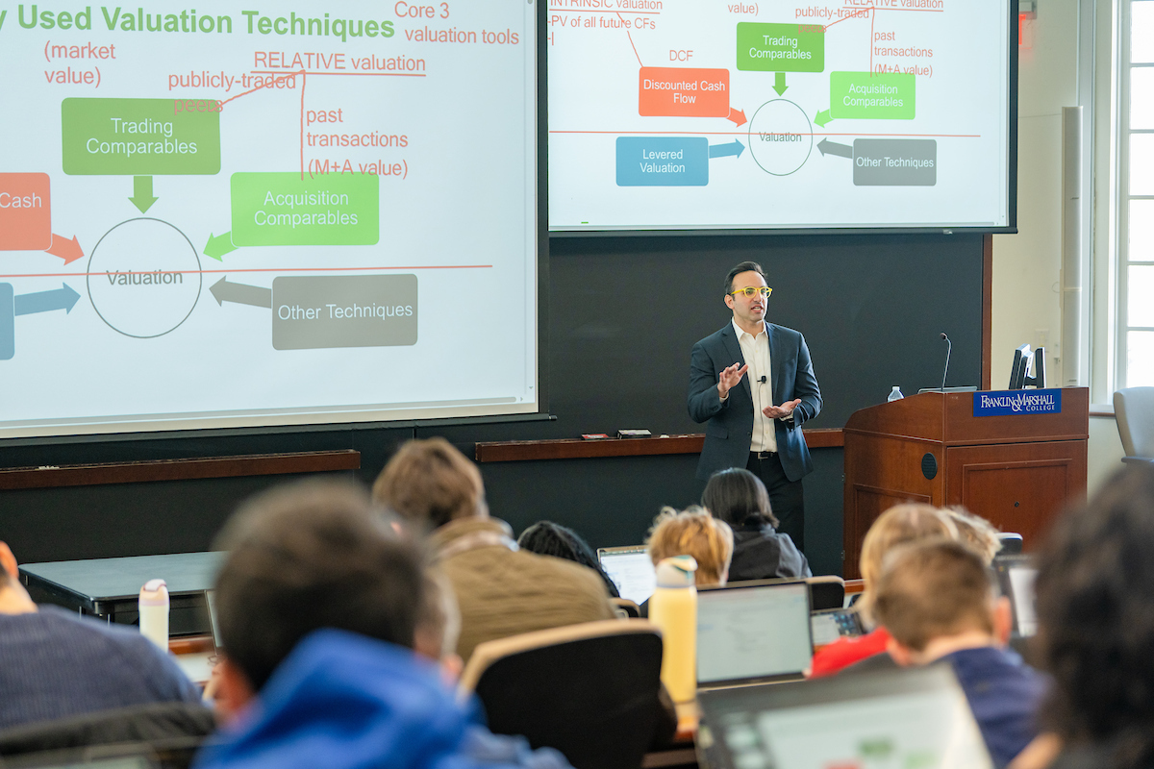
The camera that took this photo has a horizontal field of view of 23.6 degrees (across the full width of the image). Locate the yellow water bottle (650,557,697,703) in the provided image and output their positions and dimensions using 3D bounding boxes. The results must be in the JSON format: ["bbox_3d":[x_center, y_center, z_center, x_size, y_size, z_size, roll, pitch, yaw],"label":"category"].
[{"bbox_3d":[0.192,0.484,5.490,0.096,0.291,0.096,0,4,0],"label":"yellow water bottle"}]

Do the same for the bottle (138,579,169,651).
[{"bbox_3d":[-1.120,0.649,7.309,0.077,0.264,0.077,-1,4,-20],"label":"bottle"}]

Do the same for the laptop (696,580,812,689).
[{"bbox_3d":[0.406,0.523,5.516,0.286,0.219,0.236,-2,5,-29],"label":"laptop"}]

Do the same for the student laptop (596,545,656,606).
[{"bbox_3d":[0.255,0.620,8.331,0.292,0.215,0.279,-2,5,-28],"label":"student laptop"}]

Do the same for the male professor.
[{"bbox_3d":[0.726,0.399,11.314,0.530,1.780,0.430,-1,4,-15],"label":"male professor"}]

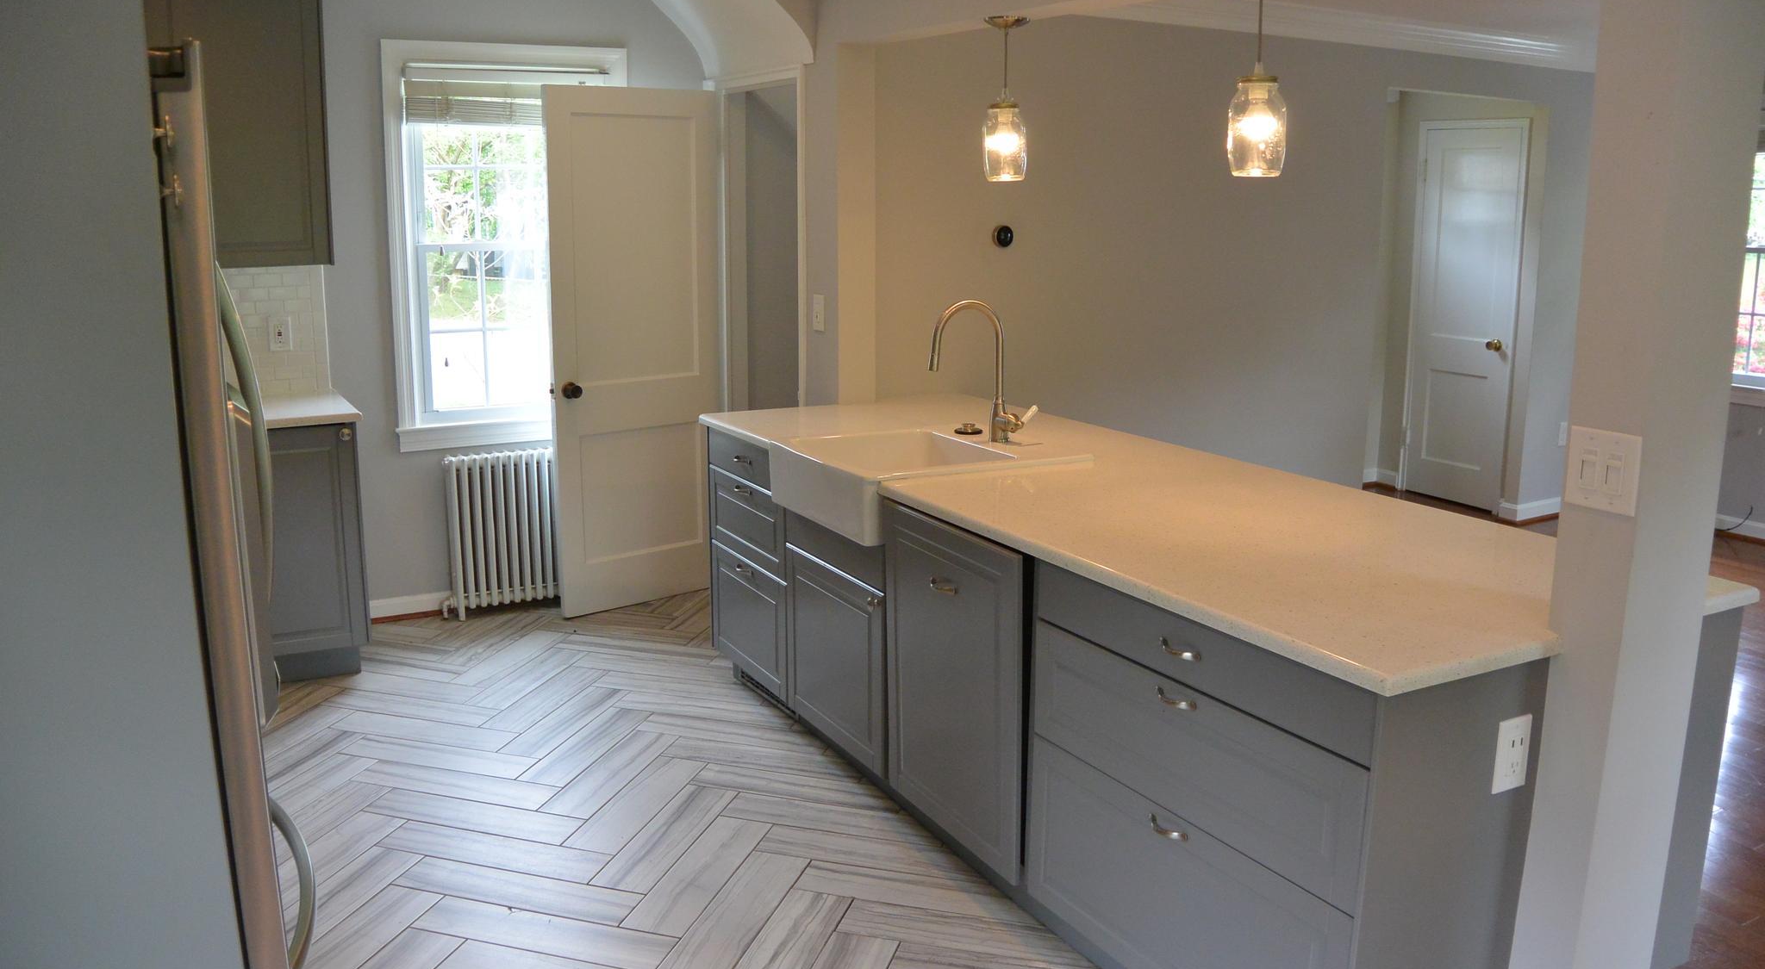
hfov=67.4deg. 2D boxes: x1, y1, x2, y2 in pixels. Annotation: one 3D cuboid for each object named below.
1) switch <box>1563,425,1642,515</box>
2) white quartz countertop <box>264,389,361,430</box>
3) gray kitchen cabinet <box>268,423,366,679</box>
[{"bbox_3d":[1.116,-0.020,2.051,0.012,0.125,0.124,-6,13,-27],"label":"switch"},{"bbox_3d":[-2.080,-0.258,4.629,0.420,0.038,0.660,-6,13,-27],"label":"white quartz countertop"},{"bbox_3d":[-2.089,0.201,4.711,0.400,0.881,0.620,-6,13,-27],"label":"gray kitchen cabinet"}]

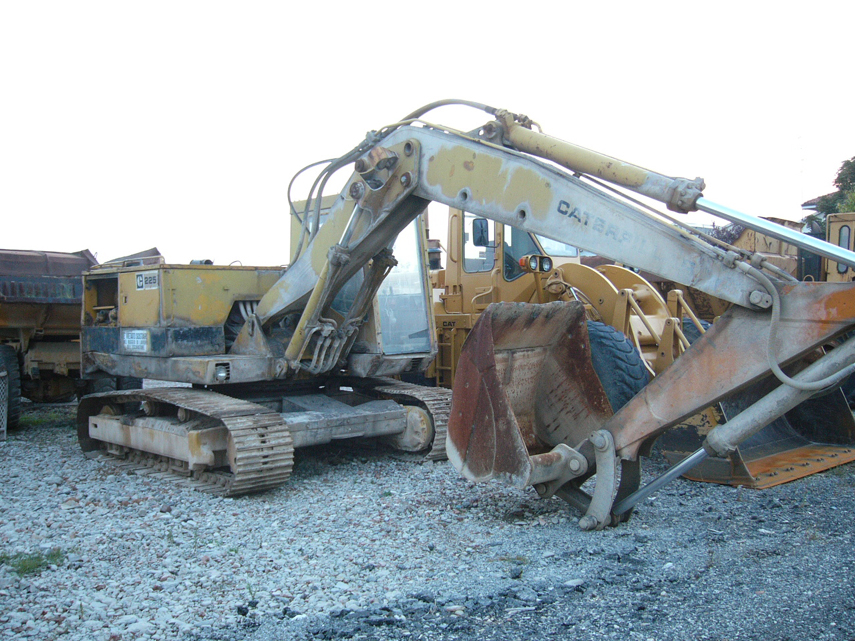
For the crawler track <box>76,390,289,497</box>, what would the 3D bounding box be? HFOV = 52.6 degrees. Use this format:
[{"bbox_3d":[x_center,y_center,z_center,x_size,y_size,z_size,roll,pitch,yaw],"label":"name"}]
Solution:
[{"bbox_3d":[-2.790,1.238,9.460,0.630,0.850,3.680,-1,1,-44],"label":"crawler track"}]

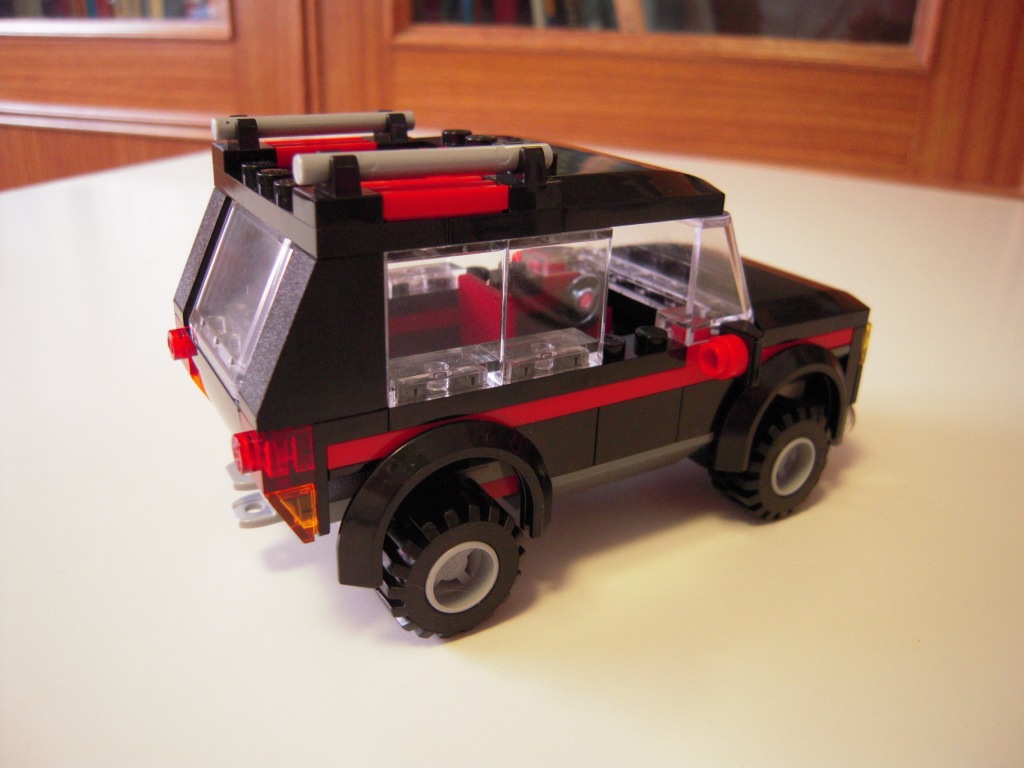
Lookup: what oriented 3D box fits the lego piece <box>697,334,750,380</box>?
[{"bbox_3d":[0.031,-0.004,0.123,0.005,0.008,0.008,-12,27,-29],"label":"lego piece"}]

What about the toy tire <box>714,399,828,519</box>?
[{"bbox_3d":[0.045,0.012,0.146,0.021,0.021,0.012,-12,27,-29],"label":"toy tire"}]

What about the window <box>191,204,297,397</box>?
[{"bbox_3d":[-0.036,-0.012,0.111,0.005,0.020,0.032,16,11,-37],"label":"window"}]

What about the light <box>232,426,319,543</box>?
[{"bbox_3d":[-0.029,0.011,0.100,0.008,0.016,0.008,-12,27,-29],"label":"light"}]

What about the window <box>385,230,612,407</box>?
[{"bbox_3d":[-0.003,-0.010,0.108,0.032,0.019,0.007,-12,27,-29],"label":"window"}]

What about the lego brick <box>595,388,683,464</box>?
[{"bbox_3d":[0.017,0.005,0.128,0.016,0.010,0.008,-12,27,-29],"label":"lego brick"}]

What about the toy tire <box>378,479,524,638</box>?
[{"bbox_3d":[-0.009,0.024,0.115,0.021,0.021,0.012,-12,27,-29],"label":"toy tire"}]

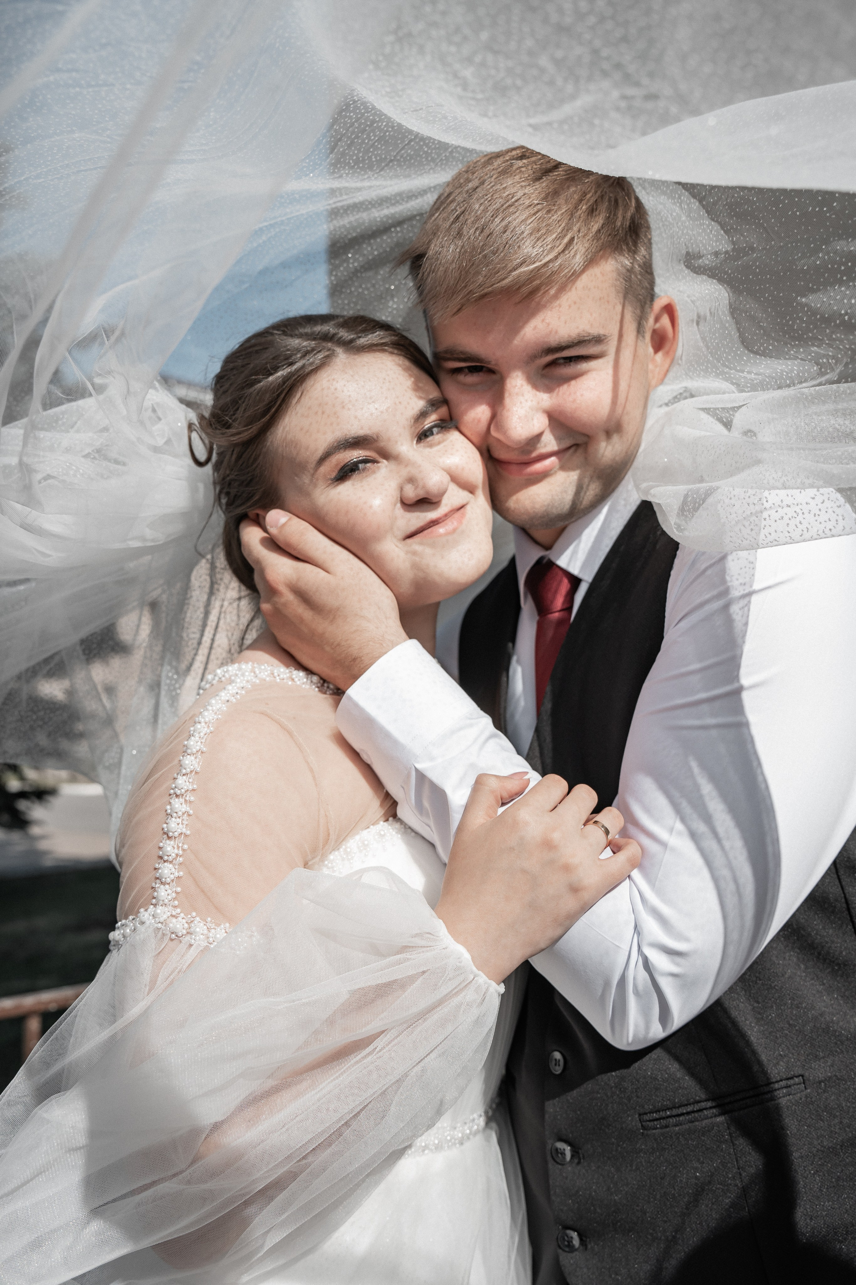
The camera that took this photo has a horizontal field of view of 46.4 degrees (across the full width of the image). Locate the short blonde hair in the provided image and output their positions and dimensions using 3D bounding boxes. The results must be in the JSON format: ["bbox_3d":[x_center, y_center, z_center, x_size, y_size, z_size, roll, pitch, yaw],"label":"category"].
[{"bbox_3d":[0.075,-0.257,0.725,0.175,0.170,0.205,1,21,20],"label":"short blonde hair"}]

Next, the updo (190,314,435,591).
[{"bbox_3d":[-0.083,-0.142,0.770,0.175,0.205,0.220,-31,12,-25],"label":"updo"}]

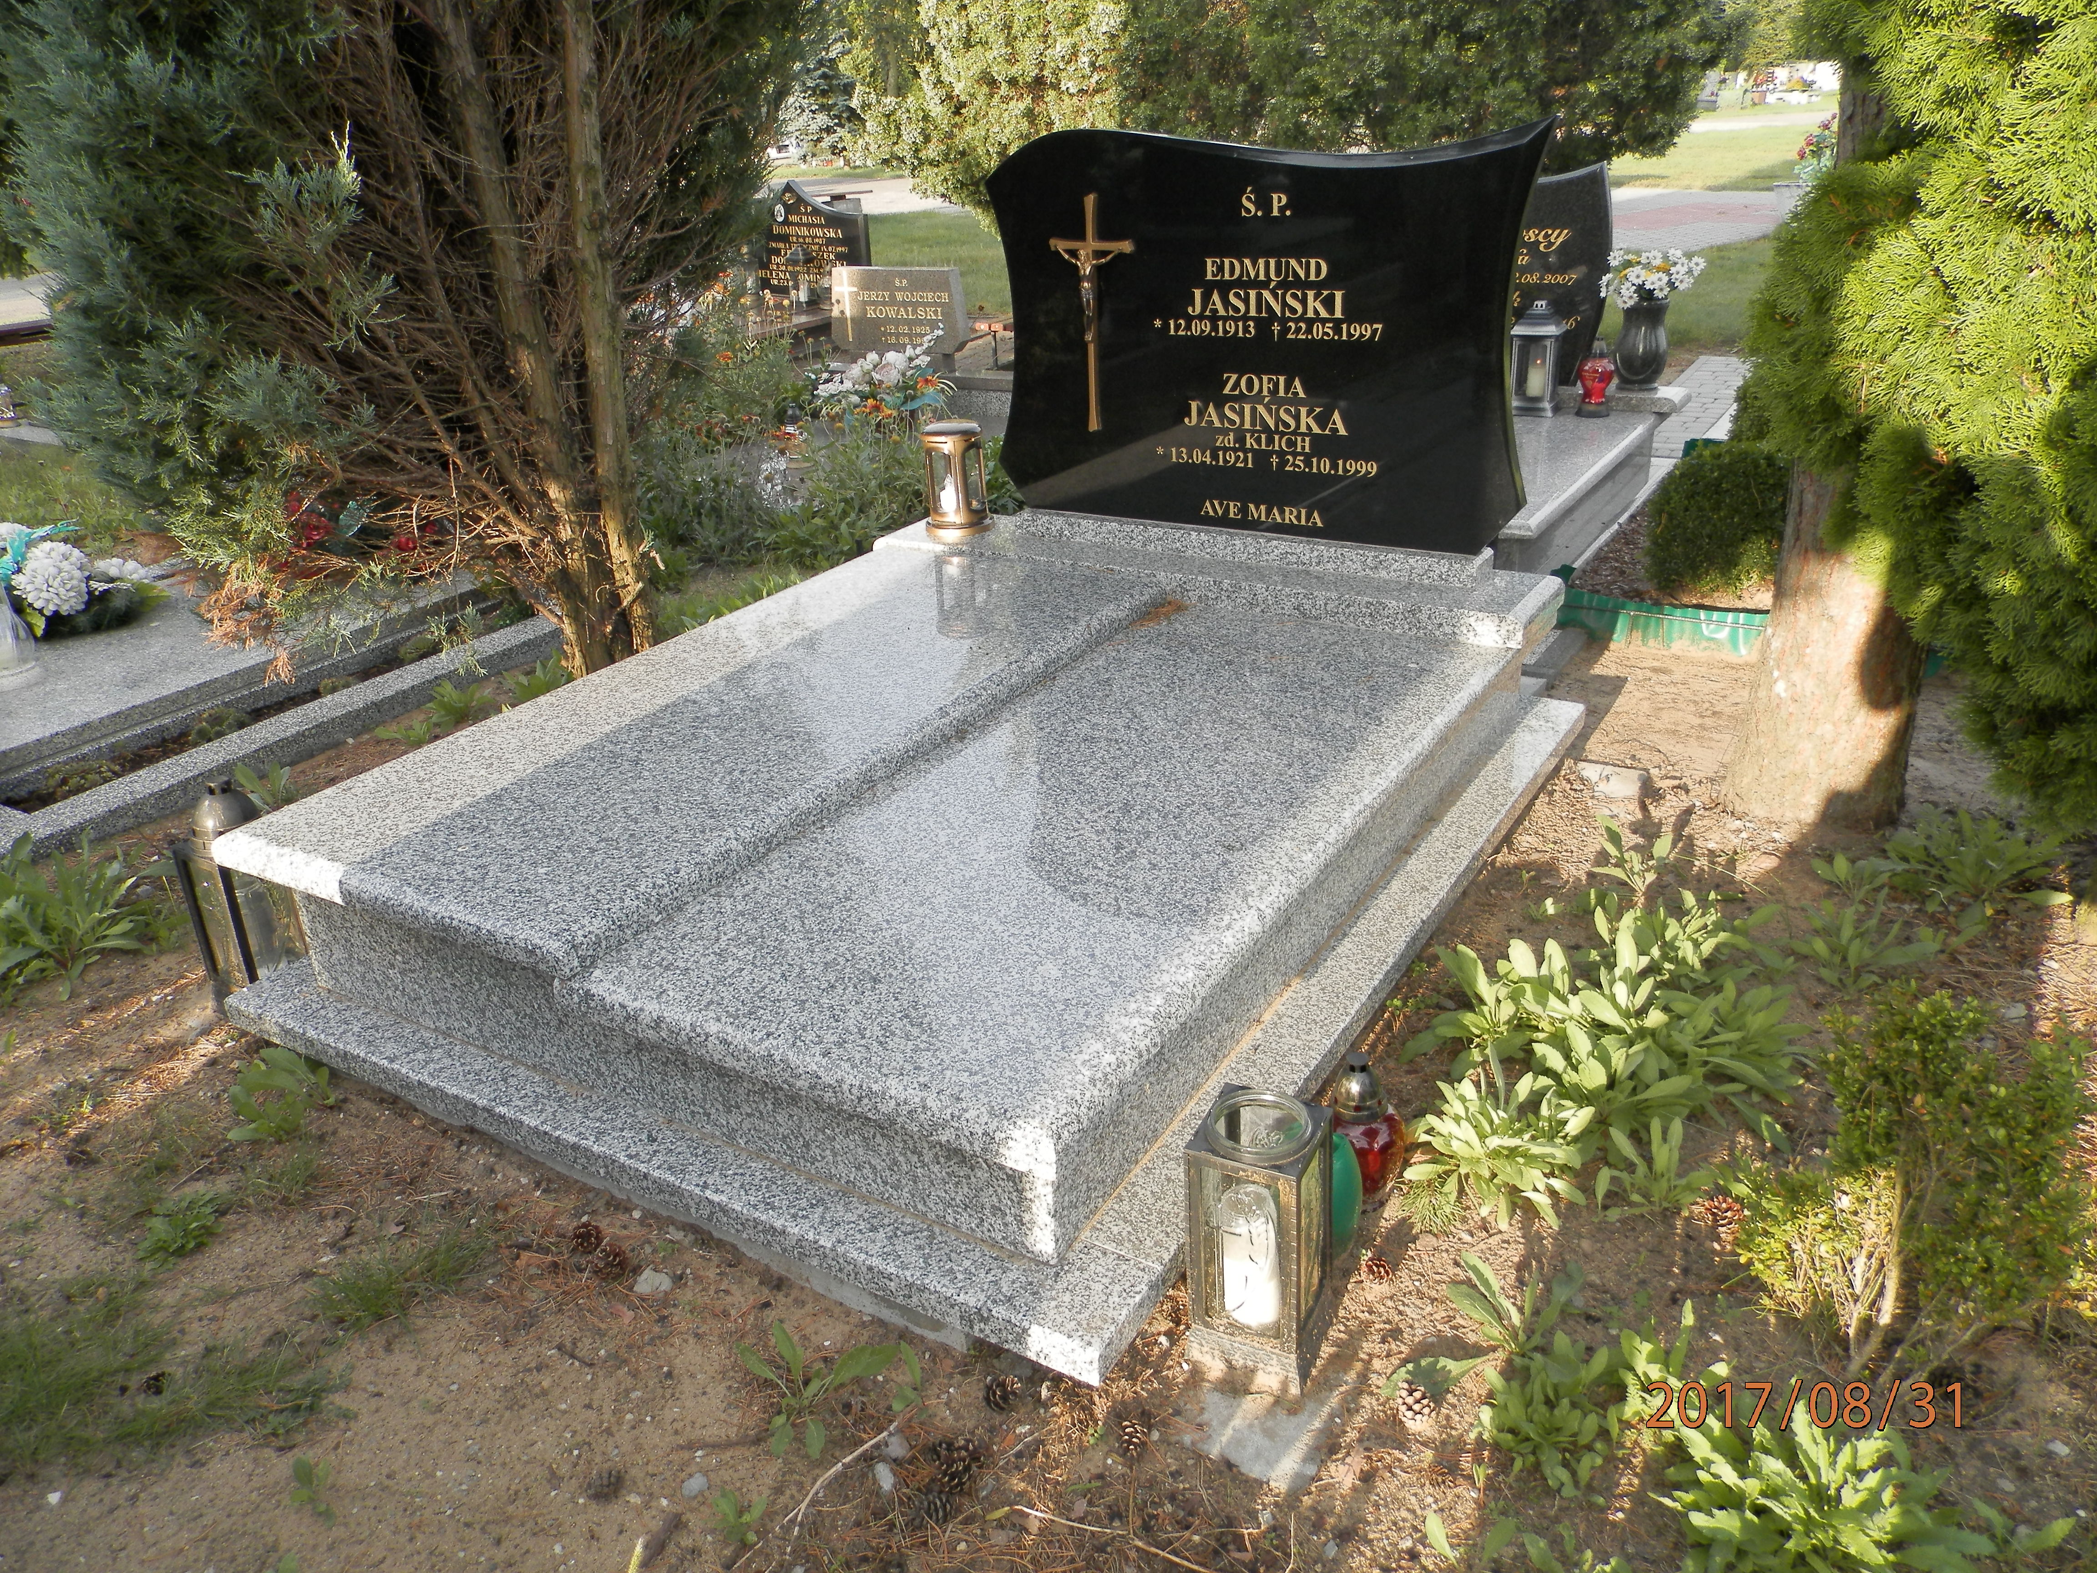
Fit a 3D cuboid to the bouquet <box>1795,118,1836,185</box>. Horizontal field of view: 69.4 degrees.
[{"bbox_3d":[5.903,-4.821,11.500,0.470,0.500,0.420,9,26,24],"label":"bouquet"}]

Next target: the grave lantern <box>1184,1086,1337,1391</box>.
[{"bbox_3d":[0.236,0.500,1.678,0.127,0.296,0.127,9,27,25],"label":"grave lantern"}]

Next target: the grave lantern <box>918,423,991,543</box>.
[{"bbox_3d":[-0.229,-0.770,3.787,0.175,0.260,0.175,-3,24,1],"label":"grave lantern"}]

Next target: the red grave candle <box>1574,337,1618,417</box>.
[{"bbox_3d":[1.848,-1.379,5.112,0.133,0.243,0.120,11,28,30],"label":"red grave candle"}]

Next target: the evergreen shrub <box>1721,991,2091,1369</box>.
[{"bbox_3d":[0.896,0.439,1.619,0.340,0.370,0.320,11,28,30],"label":"evergreen shrub"}]

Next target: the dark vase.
[{"bbox_3d":[2.050,-1.527,5.242,0.195,0.290,0.195,11,28,30],"label":"dark vase"}]

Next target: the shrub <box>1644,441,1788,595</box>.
[{"bbox_3d":[1.767,-0.709,3.988,0.360,0.390,0.360,11,28,30],"label":"shrub"}]

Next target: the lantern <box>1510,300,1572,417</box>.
[{"bbox_3d":[1.613,-1.431,4.976,0.160,0.375,0.160,12,27,29],"label":"lantern"}]

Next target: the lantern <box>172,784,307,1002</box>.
[{"bbox_3d":[-1.355,0.168,2.563,0.133,0.383,0.133,12,27,29],"label":"lantern"}]

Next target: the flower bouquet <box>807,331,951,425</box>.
[{"bbox_3d":[-0.624,-1.497,5.570,0.460,0.310,0.320,11,28,30],"label":"flower bouquet"}]

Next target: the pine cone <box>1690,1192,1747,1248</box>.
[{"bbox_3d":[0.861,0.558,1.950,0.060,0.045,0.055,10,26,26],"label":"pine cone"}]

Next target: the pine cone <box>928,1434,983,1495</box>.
[{"bbox_3d":[-0.099,0.733,1.637,0.050,0.045,0.056,-5,24,-6],"label":"pine cone"}]

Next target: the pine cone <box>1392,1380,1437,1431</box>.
[{"bbox_3d":[0.407,0.690,1.689,0.044,0.042,0.053,4,24,15],"label":"pine cone"}]

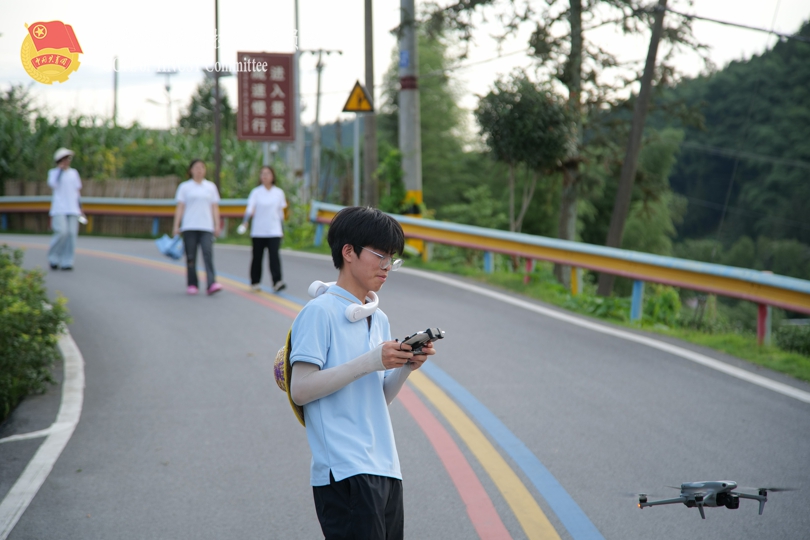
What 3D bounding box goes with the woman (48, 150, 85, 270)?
[{"bbox_3d":[-4.642,-0.834,32.300,0.520,1.660,0.420,-1,2,-24],"label":"woman"}]

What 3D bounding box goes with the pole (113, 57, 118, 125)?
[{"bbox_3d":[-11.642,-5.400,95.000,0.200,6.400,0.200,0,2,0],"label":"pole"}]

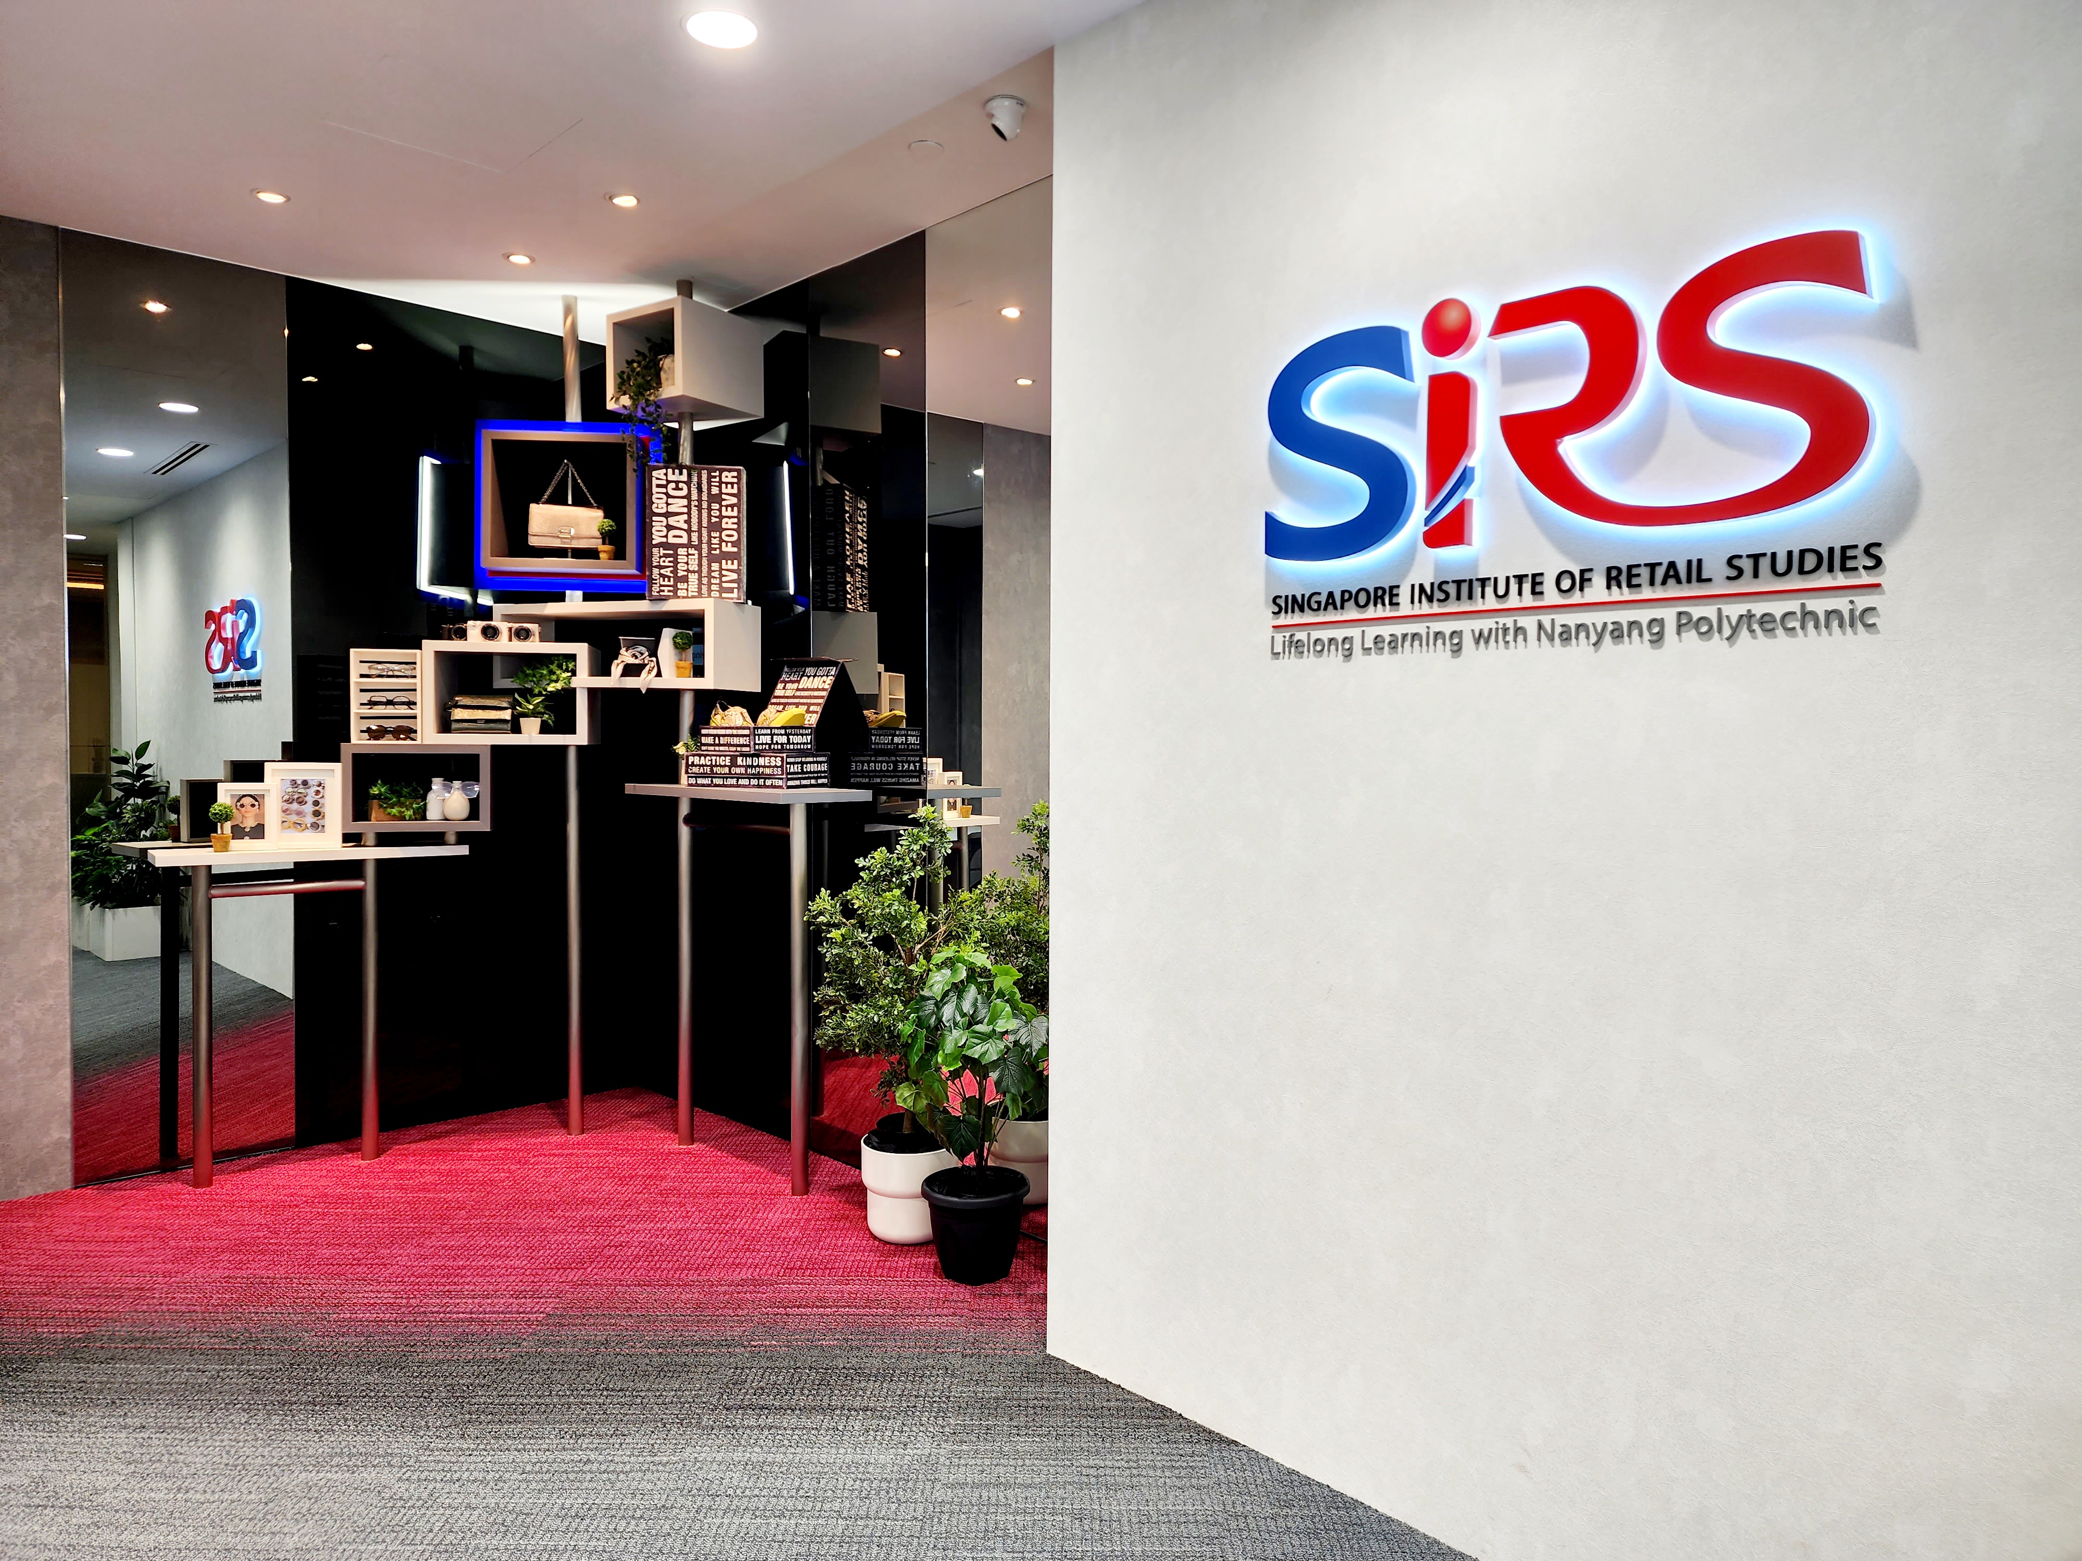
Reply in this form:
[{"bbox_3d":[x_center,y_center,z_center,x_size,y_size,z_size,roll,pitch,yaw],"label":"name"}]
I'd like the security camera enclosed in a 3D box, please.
[{"bbox_3d":[-0.090,-1.575,3.318,0.102,0.085,0.100,0,1,8],"label":"security camera"}]

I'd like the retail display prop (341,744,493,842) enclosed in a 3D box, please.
[{"bbox_3d":[-2.039,0.020,4.537,0.431,0.276,0.341,0,1,-23],"label":"retail display prop"}]

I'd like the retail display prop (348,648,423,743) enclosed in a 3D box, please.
[{"bbox_3d":[-2.084,-0.264,4.417,0.200,0.293,0.142,0,1,-23],"label":"retail display prop"}]

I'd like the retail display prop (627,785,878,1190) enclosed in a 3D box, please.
[{"bbox_3d":[-0.945,0.630,4.390,0.324,1.220,0.915,-1,2,-44],"label":"retail display prop"}]

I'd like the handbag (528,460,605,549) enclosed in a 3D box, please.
[{"bbox_3d":[-1.604,-0.933,4.686,0.236,0.302,0.080,0,1,-11],"label":"handbag"}]

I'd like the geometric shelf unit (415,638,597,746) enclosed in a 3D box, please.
[{"bbox_3d":[-1.790,-0.289,4.721,0.517,0.334,0.340,0,1,-10],"label":"geometric shelf unit"}]

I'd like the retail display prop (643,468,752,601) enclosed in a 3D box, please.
[{"bbox_3d":[-1.123,-0.797,4.527,0.304,0.432,0.135,0,1,-10],"label":"retail display prop"}]

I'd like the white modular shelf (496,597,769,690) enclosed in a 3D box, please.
[{"bbox_3d":[-1.398,-0.445,4.691,0.826,0.283,0.319,1,1,16],"label":"white modular shelf"}]

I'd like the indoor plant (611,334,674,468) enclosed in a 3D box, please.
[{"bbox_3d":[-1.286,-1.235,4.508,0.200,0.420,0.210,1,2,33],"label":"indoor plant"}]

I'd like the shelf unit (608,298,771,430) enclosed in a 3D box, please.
[{"bbox_3d":[-1.175,-1.374,4.607,0.345,0.307,0.370,1,2,33],"label":"shelf unit"}]

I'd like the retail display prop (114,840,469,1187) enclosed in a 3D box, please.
[{"bbox_3d":[-2.304,0.725,4.391,0.860,1.018,0.306,-1,2,-36],"label":"retail display prop"}]

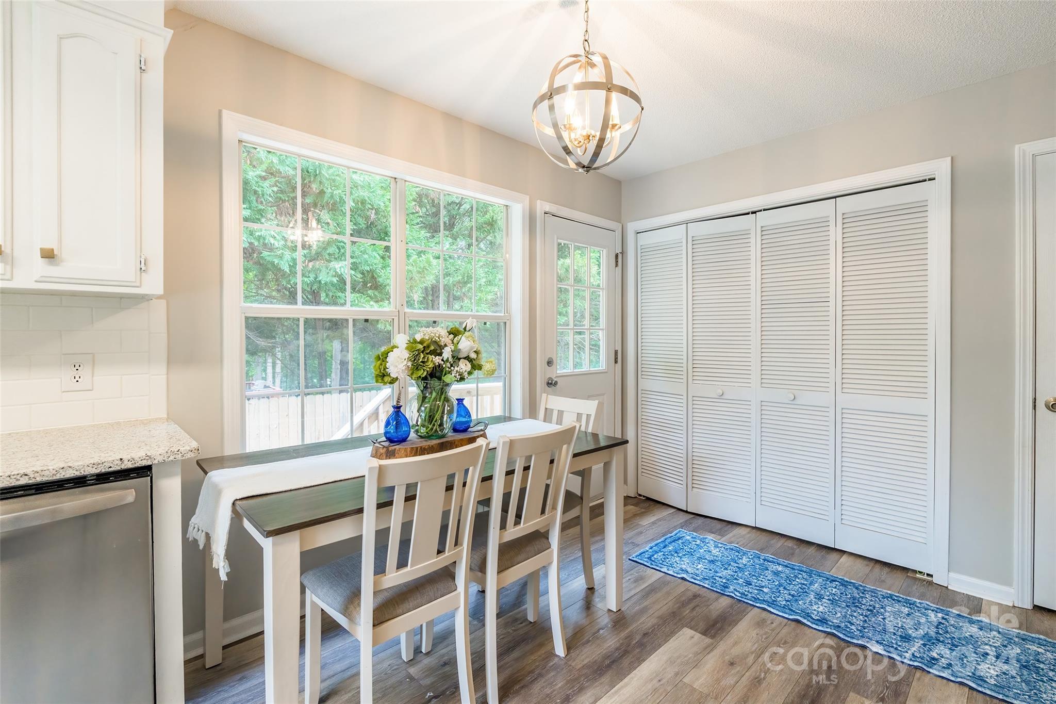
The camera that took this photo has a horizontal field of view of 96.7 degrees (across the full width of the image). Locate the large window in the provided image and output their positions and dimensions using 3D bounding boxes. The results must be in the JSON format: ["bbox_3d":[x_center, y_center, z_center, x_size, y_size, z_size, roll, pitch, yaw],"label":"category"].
[{"bbox_3d":[-0.671,-0.192,2.531,1.520,1.450,0.090,-1,2,-43],"label":"large window"}]

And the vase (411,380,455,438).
[{"bbox_3d":[-0.415,0.241,2.031,0.190,0.250,0.190,0,1,0],"label":"vase"}]

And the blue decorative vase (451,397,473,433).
[{"bbox_3d":[-0.306,0.287,2.160,0.108,0.156,0.108,0,1,0],"label":"blue decorative vase"}]

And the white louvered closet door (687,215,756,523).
[{"bbox_3d":[1.321,0.118,3.202,0.450,2.040,0.035,1,1,40],"label":"white louvered closet door"}]

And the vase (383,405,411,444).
[{"bbox_3d":[-0.538,0.293,1.928,0.112,0.155,0.112,-1,2,-43],"label":"vase"}]

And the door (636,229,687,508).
[{"bbox_3d":[1.011,0.107,3.526,0.035,2.040,0.440,-1,1,-37],"label":"door"}]

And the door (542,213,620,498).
[{"bbox_3d":[0.387,0.117,3.403,0.785,2.050,0.045,-1,2,-43],"label":"door"}]

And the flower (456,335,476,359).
[{"bbox_3d":[-0.268,-0.021,2.030,0.082,0.100,0.080,-1,1,-20],"label":"flower"}]

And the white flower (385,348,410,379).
[{"bbox_3d":[-0.547,0.047,1.970,0.104,0.125,0.095,0,1,3],"label":"white flower"}]

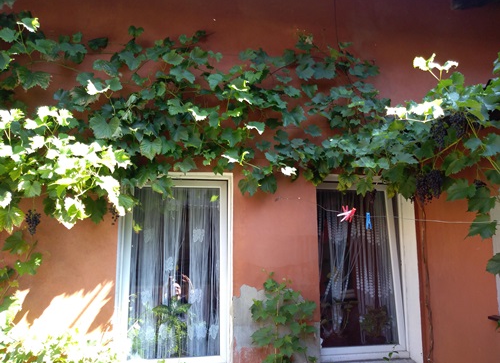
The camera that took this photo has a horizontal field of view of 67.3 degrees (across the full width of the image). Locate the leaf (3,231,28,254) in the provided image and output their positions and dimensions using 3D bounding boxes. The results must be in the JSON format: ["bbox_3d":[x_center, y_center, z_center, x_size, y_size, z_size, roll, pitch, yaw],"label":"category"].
[{"bbox_3d":[-1.436,0.374,2.300,0.140,0.141,0.060,1,-8,-9],"label":"leaf"}]

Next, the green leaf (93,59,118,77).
[{"bbox_3d":[-0.981,-0.774,2.550,0.173,0.126,0.040,4,-18,-15],"label":"green leaf"}]

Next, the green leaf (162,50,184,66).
[{"bbox_3d":[-0.539,-0.867,2.647,0.155,0.113,0.060,2,-8,-13],"label":"green leaf"}]

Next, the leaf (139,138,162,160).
[{"bbox_3d":[-0.630,-0.203,2.377,0.149,0.143,0.040,4,-21,-12],"label":"leaf"}]

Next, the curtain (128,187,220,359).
[{"bbox_3d":[-0.569,0.686,2.832,0.723,1.320,0.090,1,-8,-9],"label":"curtain"}]

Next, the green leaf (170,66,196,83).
[{"bbox_3d":[-0.471,-0.747,2.622,0.168,0.112,0.060,2,-8,-13],"label":"green leaf"}]

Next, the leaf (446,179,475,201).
[{"bbox_3d":[1.363,0.052,2.432,0.178,0.147,0.040,-1,-24,5],"label":"leaf"}]

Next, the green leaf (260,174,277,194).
[{"bbox_3d":[0.131,0.021,2.649,0.113,0.141,0.060,1,-8,-8],"label":"green leaf"}]

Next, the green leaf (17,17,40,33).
[{"bbox_3d":[-1.336,-0.947,2.266,0.127,0.100,0.100,1,-8,-9],"label":"green leaf"}]

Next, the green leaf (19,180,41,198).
[{"bbox_3d":[-1.158,0.042,1.972,0.113,0.097,0.040,5,-25,-18],"label":"green leaf"}]

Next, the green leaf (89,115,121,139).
[{"bbox_3d":[-0.883,-0.334,2.278,0.190,0.150,0.040,4,-21,-15],"label":"green leaf"}]

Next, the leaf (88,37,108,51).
[{"bbox_3d":[-1.058,-0.964,2.623,0.140,0.098,0.060,2,-8,-17],"label":"leaf"}]

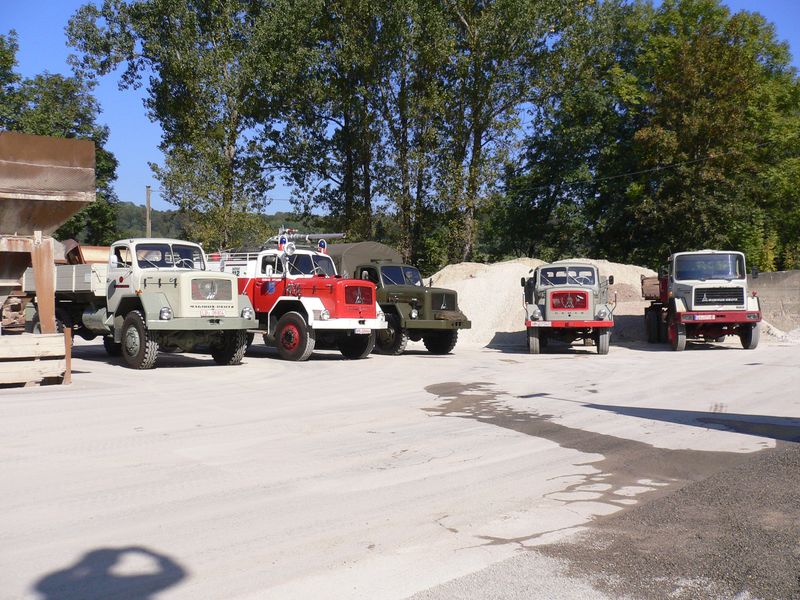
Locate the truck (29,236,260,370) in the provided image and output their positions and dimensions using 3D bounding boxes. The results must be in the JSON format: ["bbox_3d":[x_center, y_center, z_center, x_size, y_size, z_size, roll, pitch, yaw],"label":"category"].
[{"bbox_3d":[-6.404,0.048,19.024,2.500,2.720,7.500,1,-1,-42],"label":"truck"}]

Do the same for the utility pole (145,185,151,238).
[{"bbox_3d":[-13.669,-2.450,44.000,0.240,7.700,0.240,-1,0,0],"label":"utility pole"}]

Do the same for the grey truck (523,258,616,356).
[{"bbox_3d":[5.164,0.196,25.050,2.420,2.600,6.500,0,0,10],"label":"grey truck"}]

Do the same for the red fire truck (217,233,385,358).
[{"bbox_3d":[-3.728,-0.144,20.827,7.100,3.150,2.450,0,-1,42],"label":"red fire truck"}]

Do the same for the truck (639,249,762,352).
[{"bbox_3d":[10.478,0.032,28.615,2.500,3.020,7.300,0,0,8],"label":"truck"}]

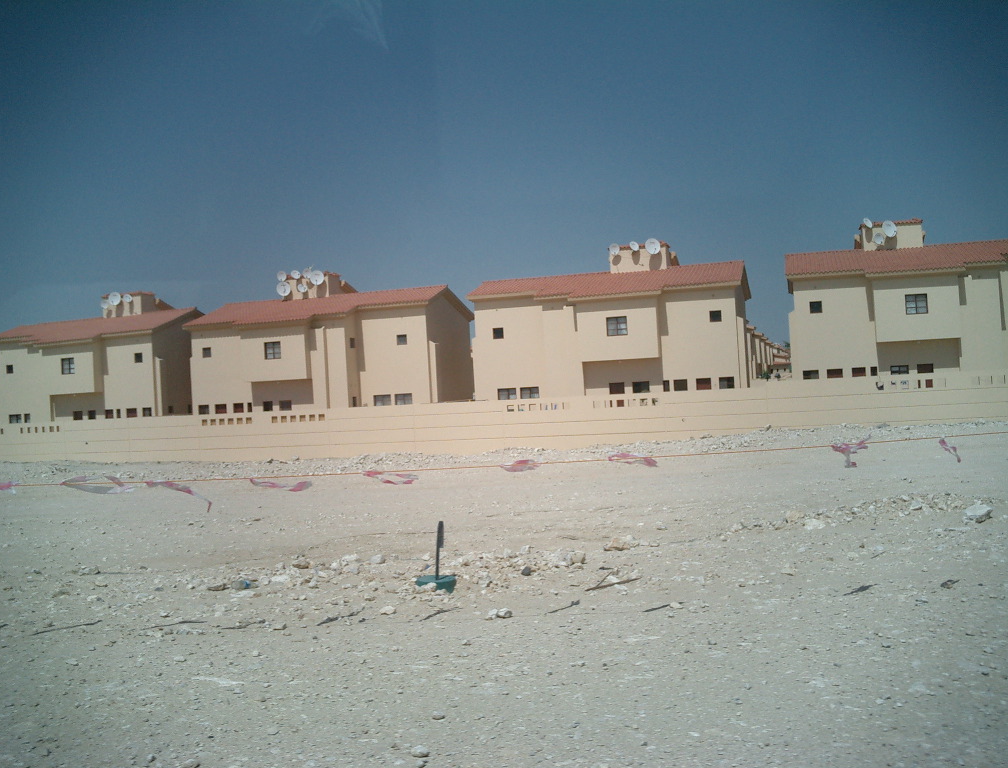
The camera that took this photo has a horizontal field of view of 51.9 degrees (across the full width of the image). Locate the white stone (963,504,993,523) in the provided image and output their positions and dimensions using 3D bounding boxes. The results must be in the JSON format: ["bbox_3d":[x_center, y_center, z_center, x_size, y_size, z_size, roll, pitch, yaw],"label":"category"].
[{"bbox_3d":[7.408,2.018,16.200,0.440,0.220,0.340,-3,0,16],"label":"white stone"}]

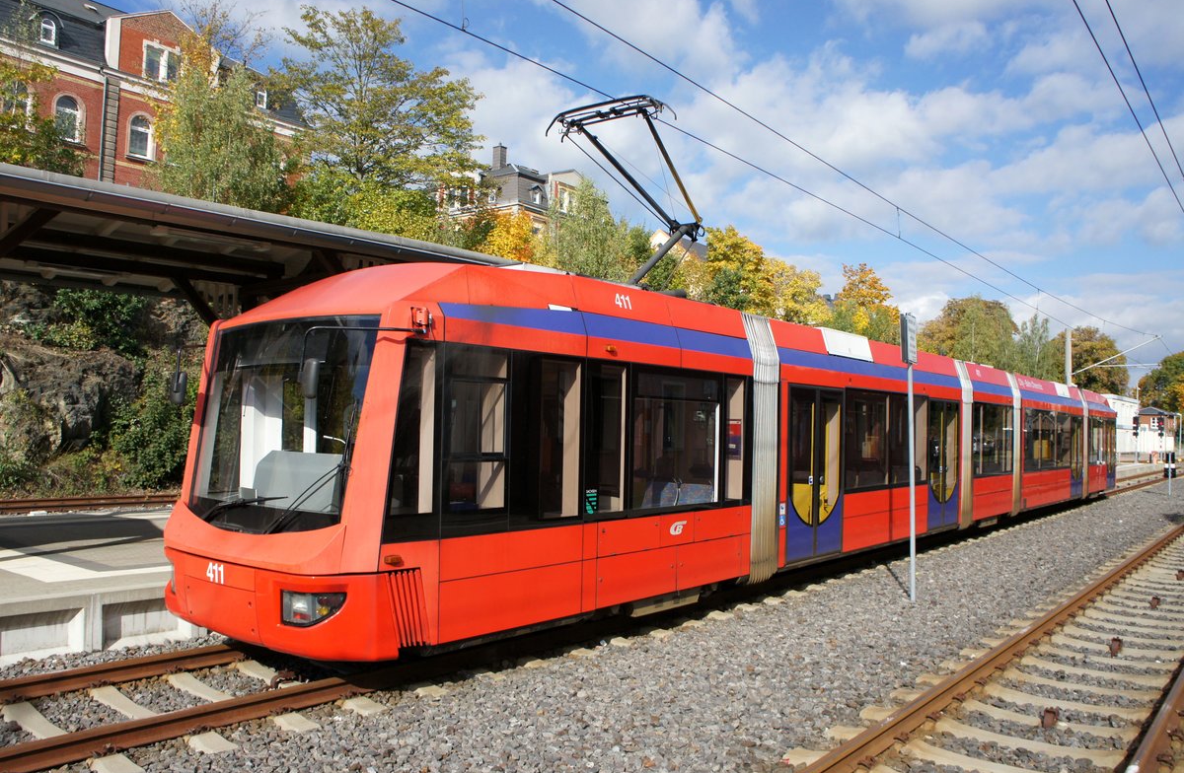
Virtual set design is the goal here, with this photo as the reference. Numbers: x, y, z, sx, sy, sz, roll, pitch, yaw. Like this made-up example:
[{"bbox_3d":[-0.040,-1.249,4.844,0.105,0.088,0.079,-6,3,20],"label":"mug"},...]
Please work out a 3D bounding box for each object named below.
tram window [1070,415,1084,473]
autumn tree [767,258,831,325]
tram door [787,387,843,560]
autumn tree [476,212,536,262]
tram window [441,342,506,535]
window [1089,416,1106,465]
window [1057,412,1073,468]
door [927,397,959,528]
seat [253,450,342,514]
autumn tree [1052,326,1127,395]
[{"bbox_3d":[13.162,1.636,24.149,0.080,1.607,1.715,-1,-4,40],"label":"tram window"},{"bbox_3d":[13.846,-5.371,60.000,4.500,6.800,4.600,-1,-4,40],"label":"autumn tree"},{"bbox_3d":[2.898,1.102,11.584,0.100,2.247,1.660,-1,-4,40],"label":"tram door"},{"bbox_3d":[-4.574,-6.455,47.000,3.200,5.600,3.300,-1,-4,40],"label":"autumn tree"},{"bbox_3d":[-0.934,0.429,7.003,0.080,1.488,0.719,-1,-4,40],"label":"tram window"},{"bbox_3d":[15.121,1.616,26.577,0.080,1.485,2.644,-1,-4,40],"label":"window"},{"bbox_3d":[12.134,1.398,22.883,0.080,1.470,1.831,-1,-4,40],"label":"window"},{"bbox_3d":[6.111,1.356,15.485,0.100,2.267,1.690,-1,-4,40],"label":"door"},{"bbox_3d":[-2.357,0.770,7.100,0.900,0.580,0.500,-1,-4,40],"label":"seat"},{"bbox_3d":[51.310,-1.279,92.000,8.000,9.800,8.200,-1,-4,40],"label":"autumn tree"}]

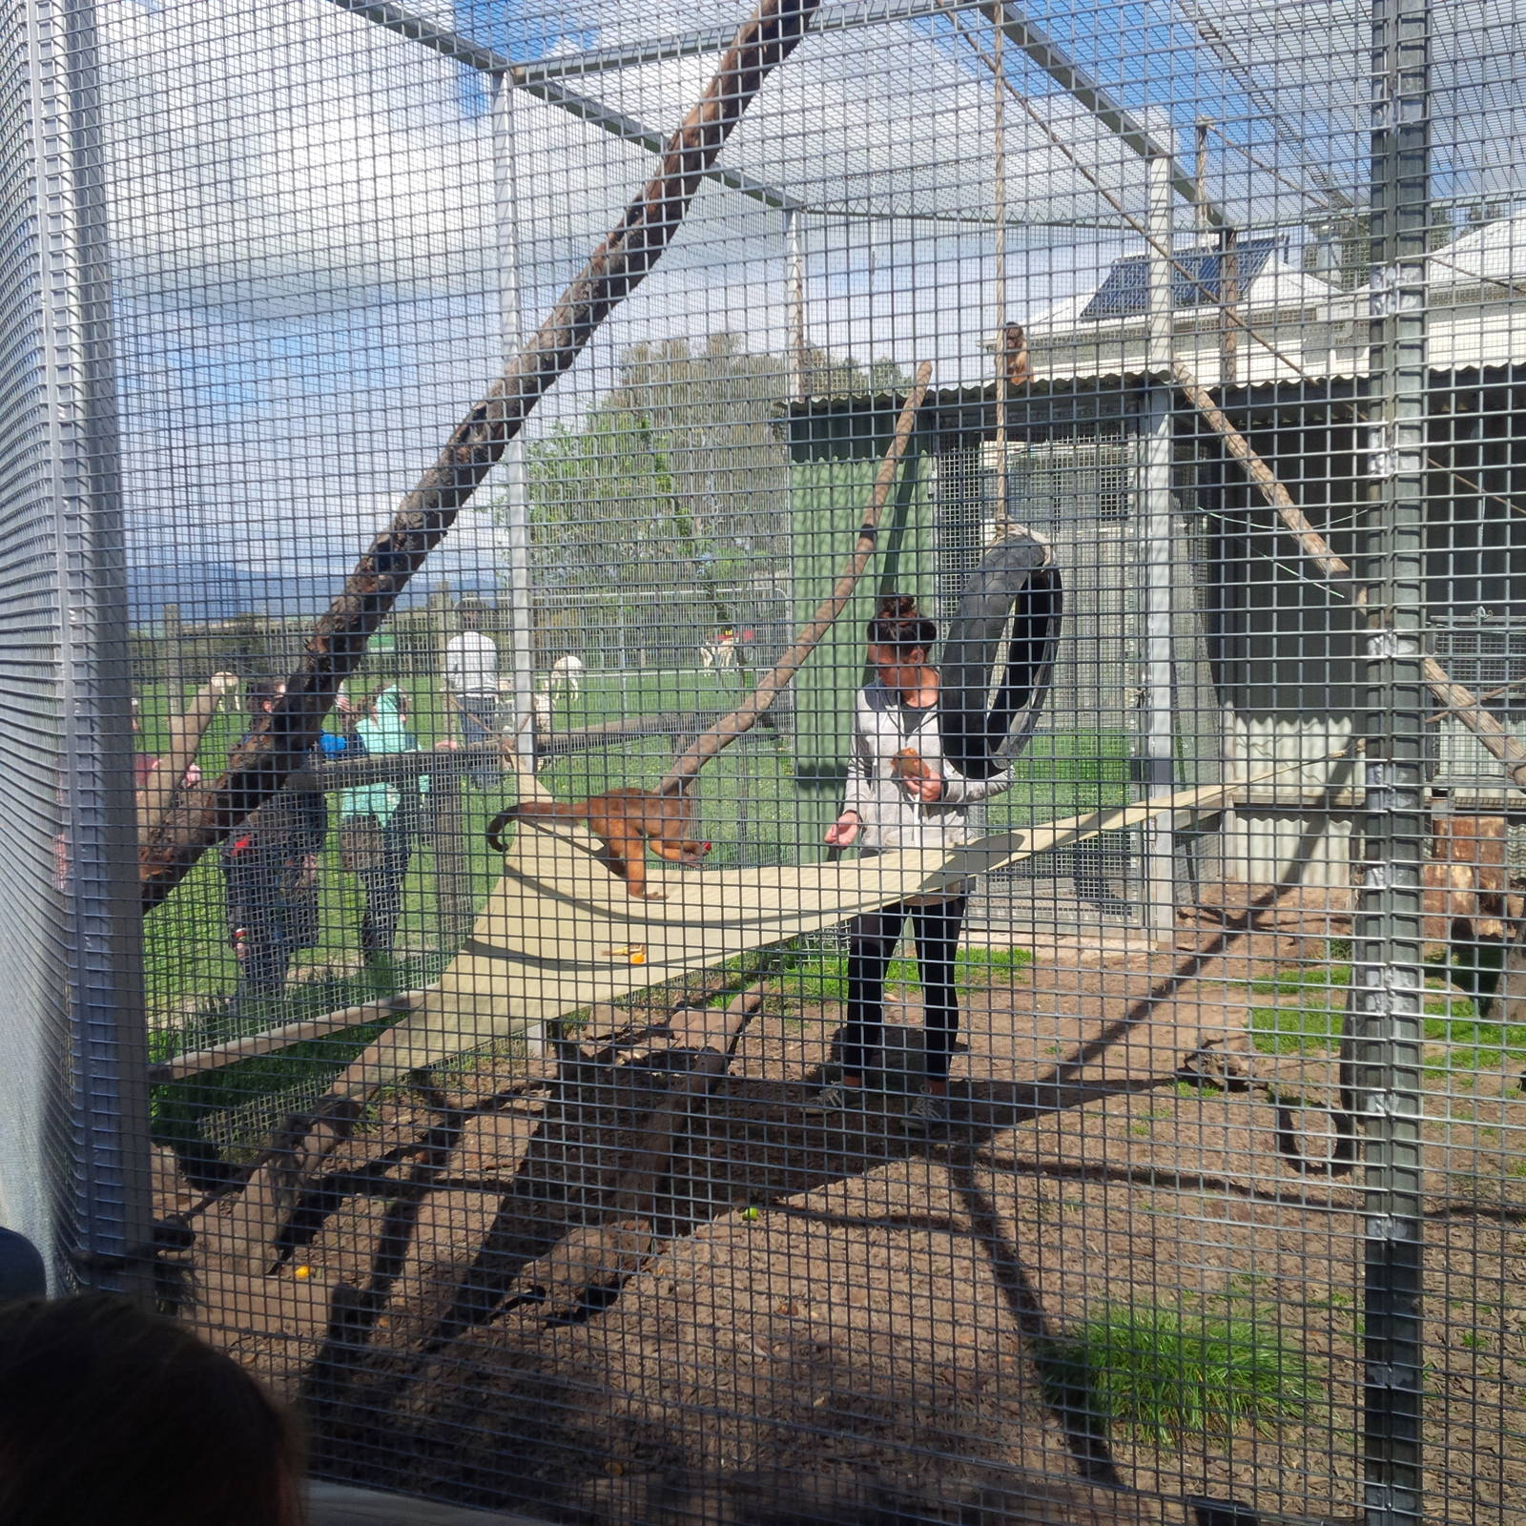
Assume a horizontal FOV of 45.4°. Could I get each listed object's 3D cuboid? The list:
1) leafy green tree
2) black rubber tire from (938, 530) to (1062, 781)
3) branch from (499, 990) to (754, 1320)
[{"bbox_3d":[-1.821,-9.317,64.000,13.200,11.400,11.000,-1,5,-2],"label":"leafy green tree"},{"bbox_3d":[0.590,-0.259,4.500,0.128,0.605,0.605,13,10,23],"label":"black rubber tire"},{"bbox_3d":[-0.243,1.010,5.816,0.320,0.220,3.294,-1,5,8],"label":"branch"}]

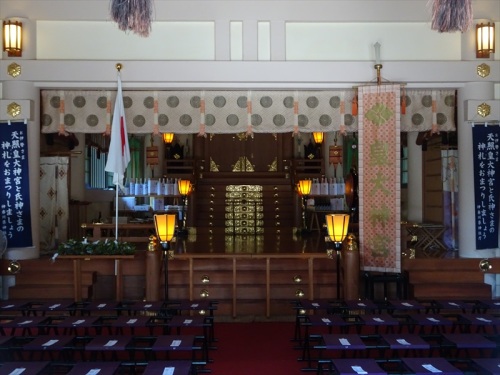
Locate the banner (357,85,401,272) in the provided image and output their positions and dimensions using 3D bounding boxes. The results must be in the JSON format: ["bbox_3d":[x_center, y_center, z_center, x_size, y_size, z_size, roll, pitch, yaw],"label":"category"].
[{"bbox_3d":[1.647,-0.114,8.050,0.540,2.370,0.050,0,-1,16],"label":"banner"}]

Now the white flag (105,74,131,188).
[{"bbox_3d":[-1.690,-0.714,8.100,0.320,1.450,0.180,0,-1,-1],"label":"white flag"}]

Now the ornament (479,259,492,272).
[{"bbox_3d":[3.360,1.110,9.050,0.175,0.175,0.090,0,-1,-1],"label":"ornament"}]

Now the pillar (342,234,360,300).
[{"bbox_3d":[1.312,1.113,8.180,0.195,1.025,0.195,0,0,-1],"label":"pillar"}]

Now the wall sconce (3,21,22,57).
[{"bbox_3d":[-3.291,-2.064,8.825,0.251,0.456,0.205,0,0,-1],"label":"wall sconce"}]

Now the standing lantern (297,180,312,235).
[{"bbox_3d":[1.330,0.471,15.200,0.285,1.270,0.285,0,-1,-1],"label":"standing lantern"}]

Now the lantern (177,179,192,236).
[{"bbox_3d":[-1.418,0.450,13.735,0.277,1.220,0.277,0,0,-1],"label":"lantern"}]

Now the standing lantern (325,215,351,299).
[{"bbox_3d":[1.108,0.975,8.050,0.290,1.290,0.290,0,-1,-1],"label":"standing lantern"}]

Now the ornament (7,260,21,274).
[{"bbox_3d":[-3.301,1.123,8.897,0.174,0.174,0.082,0,0,-1],"label":"ornament"}]

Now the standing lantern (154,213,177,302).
[{"bbox_3d":[-1.064,0.976,8.000,0.290,1.290,0.290,0,-1,-1],"label":"standing lantern"}]

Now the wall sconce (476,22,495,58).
[{"bbox_3d":[3.316,-2.075,8.959,0.251,0.456,0.205,0,0,-1],"label":"wall sconce"}]

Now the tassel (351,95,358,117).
[{"bbox_3d":[1.348,-1.048,8.149,0.072,0.267,0.072,0,0,-1],"label":"tassel"}]

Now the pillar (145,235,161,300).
[{"bbox_3d":[-1.243,1.134,8.100,0.190,1.020,0.190,0,-1,-1],"label":"pillar"}]

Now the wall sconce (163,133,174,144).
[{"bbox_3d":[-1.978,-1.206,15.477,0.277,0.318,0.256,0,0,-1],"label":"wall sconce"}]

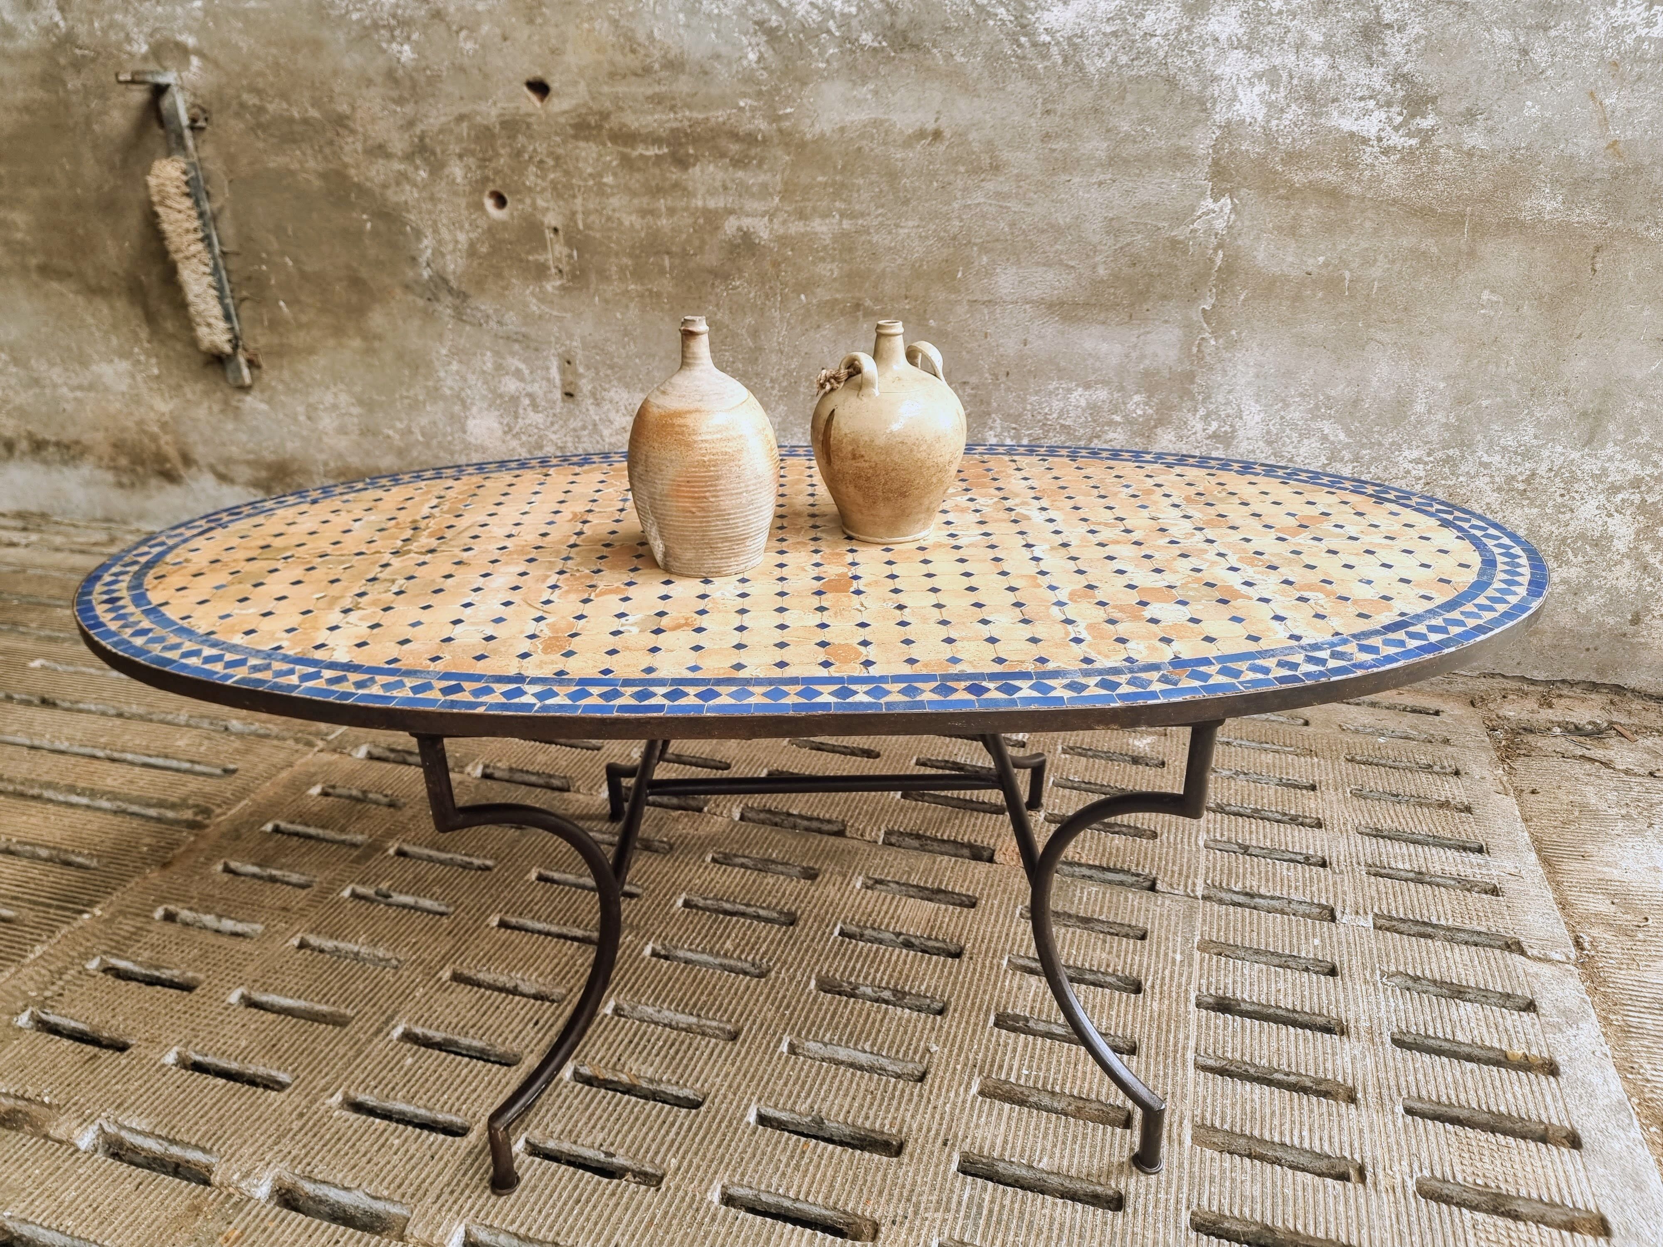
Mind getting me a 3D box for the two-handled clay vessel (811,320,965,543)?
[{"bbox_3d":[0.081,-0.272,1.611,0.216,0.292,0.216,-1,25,0],"label":"two-handled clay vessel"}]

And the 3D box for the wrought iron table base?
[{"bbox_3d":[-0.014,0.238,1.788,0.900,0.719,0.894,-1,25,0],"label":"wrought iron table base"}]

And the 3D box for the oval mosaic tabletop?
[{"bbox_3d":[-0.023,-0.106,1.629,2.000,0.020,1.000,-1,25,0],"label":"oval mosaic tabletop"}]

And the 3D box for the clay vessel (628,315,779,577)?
[{"bbox_3d":[-0.167,-0.238,1.516,0.200,0.320,0.200,-1,25,0],"label":"clay vessel"}]

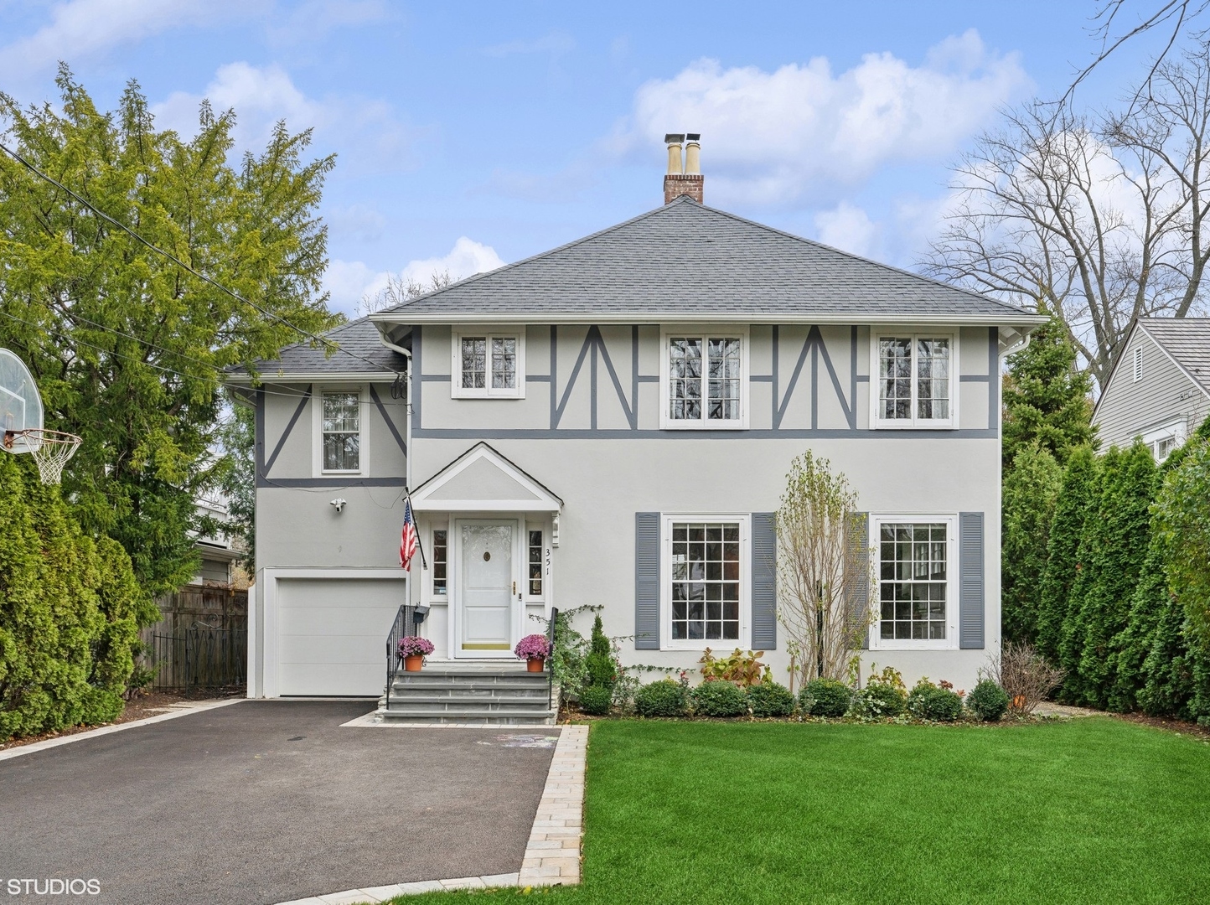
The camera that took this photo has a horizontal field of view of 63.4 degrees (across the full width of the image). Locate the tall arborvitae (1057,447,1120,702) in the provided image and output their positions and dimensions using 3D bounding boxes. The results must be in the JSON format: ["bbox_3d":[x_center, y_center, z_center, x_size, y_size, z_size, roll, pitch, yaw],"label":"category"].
[{"bbox_3d":[8.249,2.078,16.700,1.150,4.337,1.150,0,-2,0],"label":"tall arborvitae"}]

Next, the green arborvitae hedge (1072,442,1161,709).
[{"bbox_3d":[8.283,1.983,15.800,1.250,4.308,1.250,0,-2,0],"label":"green arborvitae hedge"}]

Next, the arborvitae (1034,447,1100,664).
[{"bbox_3d":[8.300,2.100,17.400,1.250,4.450,1.250,0,-3,0],"label":"arborvitae"}]

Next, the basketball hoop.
[{"bbox_3d":[-5.128,0.040,9.000,0.600,0.500,0.470,0,-2,0],"label":"basketball hoop"}]

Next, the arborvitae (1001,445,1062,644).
[{"bbox_3d":[8.147,2.055,18.800,1.350,4.394,1.350,0,-2,0],"label":"arborvitae"}]

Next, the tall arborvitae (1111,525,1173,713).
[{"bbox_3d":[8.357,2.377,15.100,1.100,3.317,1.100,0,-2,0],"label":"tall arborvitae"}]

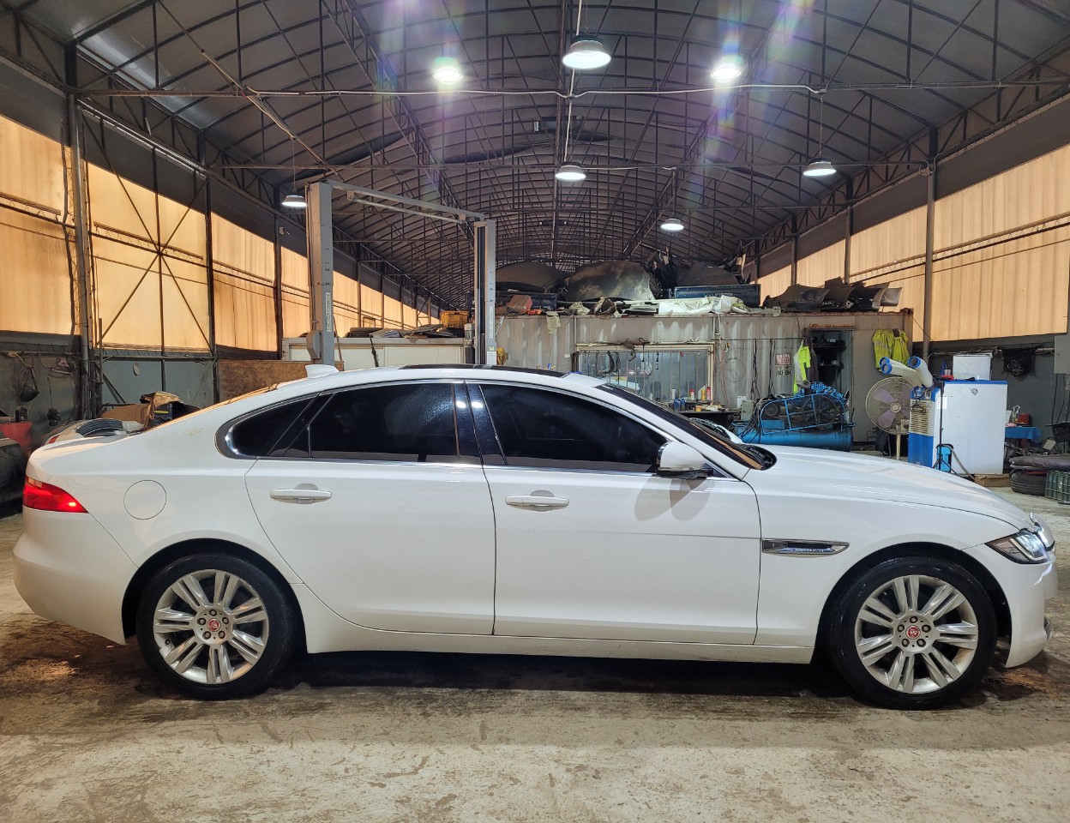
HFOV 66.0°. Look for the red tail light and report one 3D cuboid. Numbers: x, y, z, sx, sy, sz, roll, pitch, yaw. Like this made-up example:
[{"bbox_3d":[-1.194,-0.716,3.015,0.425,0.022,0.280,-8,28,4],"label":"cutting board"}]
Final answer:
[{"bbox_3d":[-2.114,0.360,3.686,0.360,0.145,0.260,0,3,2],"label":"red tail light"}]

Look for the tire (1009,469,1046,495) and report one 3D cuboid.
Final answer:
[{"bbox_3d":[5.862,0.811,9.475,0.660,0.220,0.660,2,3,32],"label":"tire"}]

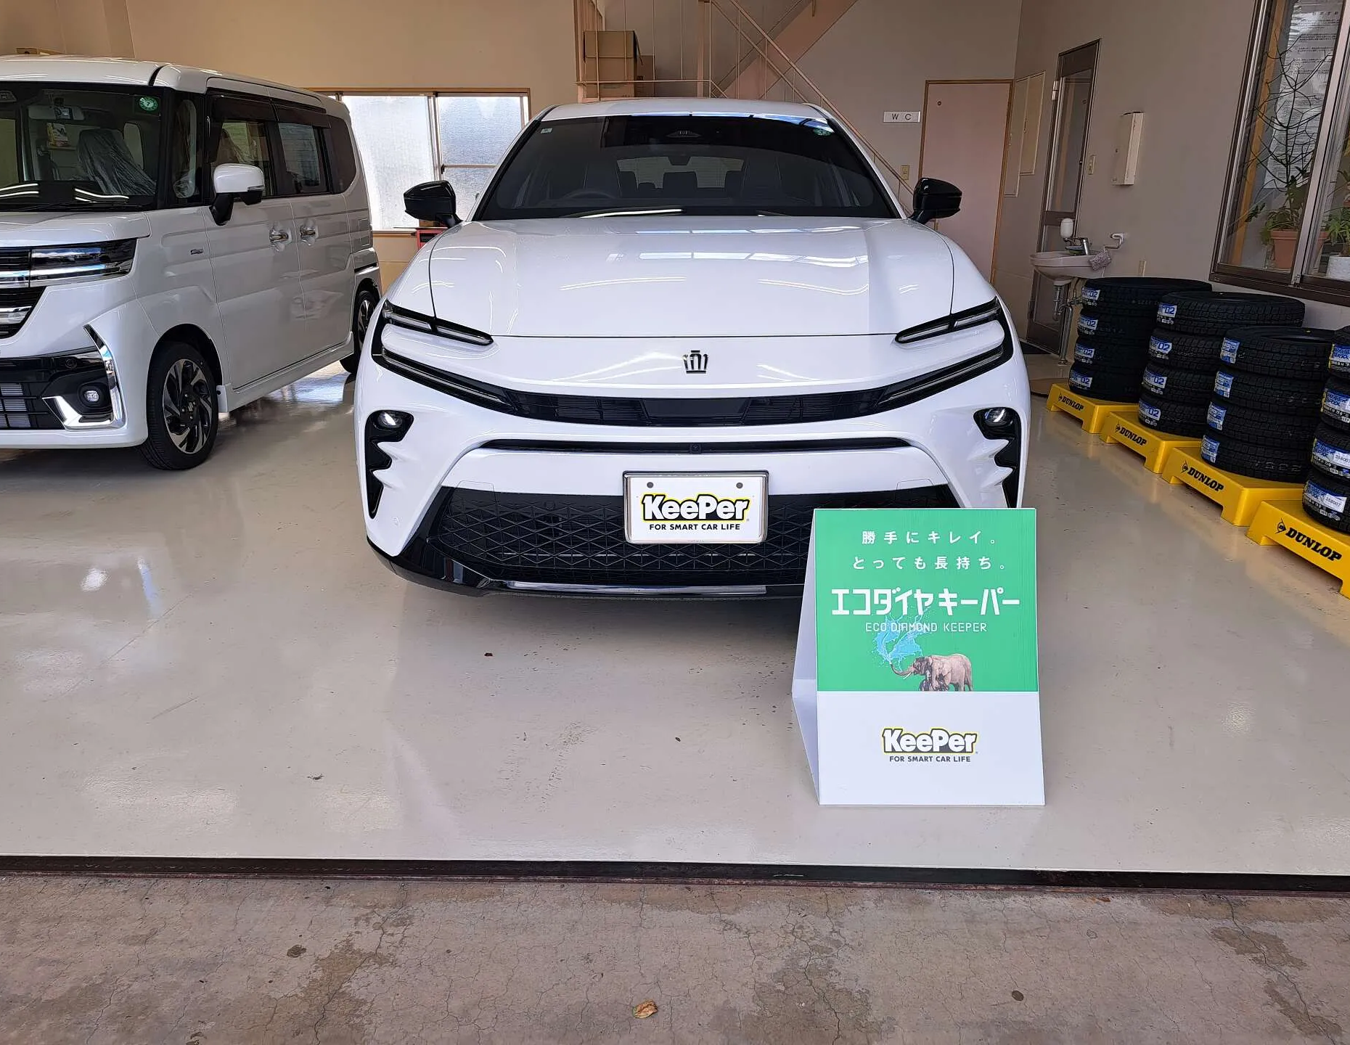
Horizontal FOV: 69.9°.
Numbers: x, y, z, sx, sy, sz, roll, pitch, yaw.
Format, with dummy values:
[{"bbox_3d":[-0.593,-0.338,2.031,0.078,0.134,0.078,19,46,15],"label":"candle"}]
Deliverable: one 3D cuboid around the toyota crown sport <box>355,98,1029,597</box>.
[{"bbox_3d":[0.035,-1.101,4.409,1.920,1.565,4.720,0,19,0],"label":"toyota crown sport"}]

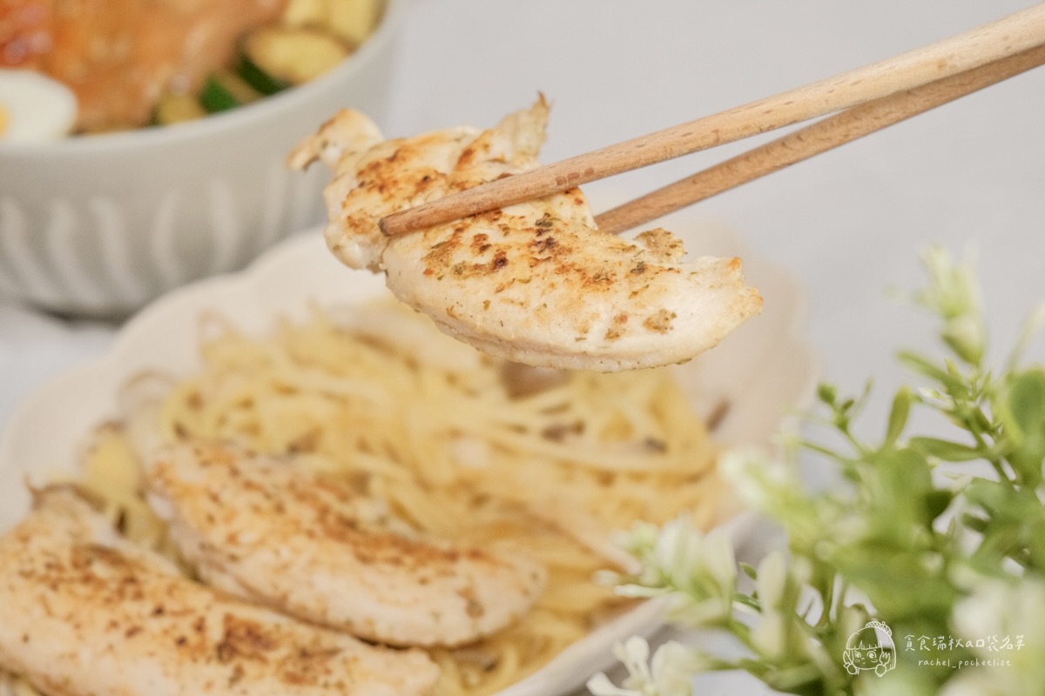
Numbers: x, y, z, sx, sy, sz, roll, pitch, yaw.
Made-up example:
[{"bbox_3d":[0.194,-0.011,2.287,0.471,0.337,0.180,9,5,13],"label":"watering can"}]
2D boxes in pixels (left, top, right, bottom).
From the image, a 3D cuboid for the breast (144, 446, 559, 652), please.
[{"bbox_3d":[-0.043,0.047,0.500,0.107,0.024,0.042,21,43,24],"label":"breast"}]

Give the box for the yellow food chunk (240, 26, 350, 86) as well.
[{"bbox_3d":[-0.066,-0.086,0.630,0.034,0.011,0.033,0,38,0],"label":"yellow food chunk"}]

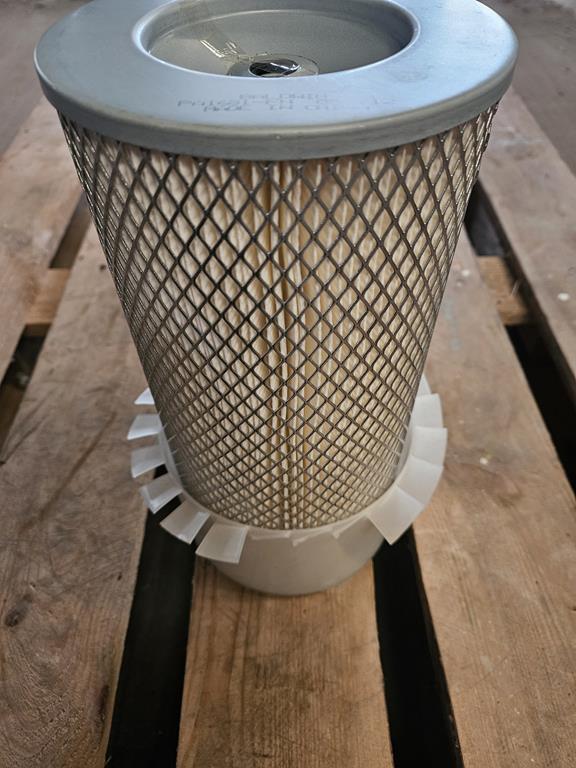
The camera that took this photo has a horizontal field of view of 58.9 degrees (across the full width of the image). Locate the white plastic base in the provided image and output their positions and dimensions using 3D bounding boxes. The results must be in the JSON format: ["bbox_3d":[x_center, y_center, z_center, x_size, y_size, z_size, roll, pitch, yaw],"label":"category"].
[{"bbox_3d":[0.000,0.039,0.286,0.157,0.086,0.157,0,51,1],"label":"white plastic base"}]

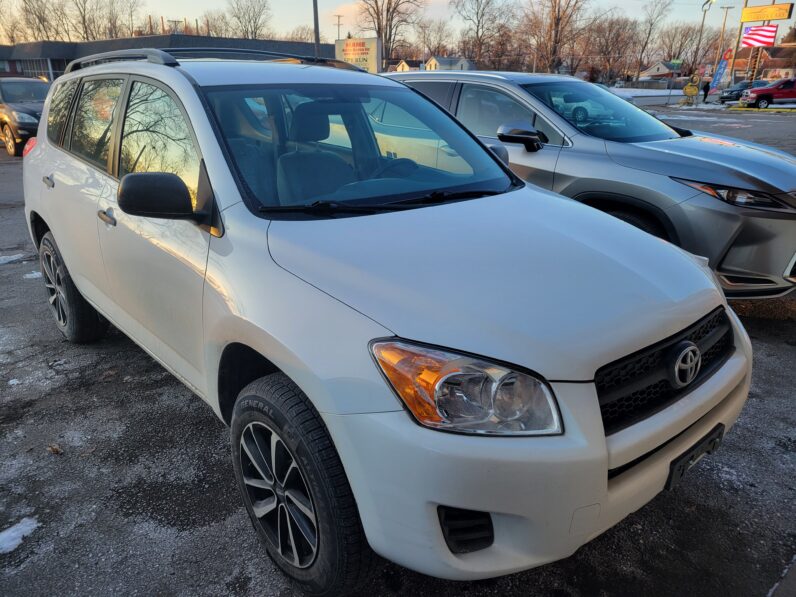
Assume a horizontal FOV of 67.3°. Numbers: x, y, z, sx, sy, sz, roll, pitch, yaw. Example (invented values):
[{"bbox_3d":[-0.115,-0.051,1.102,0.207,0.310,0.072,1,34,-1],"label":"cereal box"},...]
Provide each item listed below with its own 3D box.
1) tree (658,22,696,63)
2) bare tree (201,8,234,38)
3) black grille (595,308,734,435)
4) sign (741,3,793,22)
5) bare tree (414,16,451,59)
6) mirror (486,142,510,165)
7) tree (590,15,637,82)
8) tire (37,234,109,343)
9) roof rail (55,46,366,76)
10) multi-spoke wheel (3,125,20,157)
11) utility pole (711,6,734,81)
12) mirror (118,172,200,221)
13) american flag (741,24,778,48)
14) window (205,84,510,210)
[{"bbox_3d":[66.586,-57.644,142.438,9.053,14.768,9.053,9,22,22],"label":"tree"},{"bbox_3d":[-22.422,-31.172,75.916,4.300,10.220,4.300,0,20,0],"label":"bare tree"},{"bbox_3d":[0.806,0.181,1.705,0.790,0.170,0.130,-16,25,-39],"label":"black grille"},{"bbox_3d":[27.884,-21.522,45.117,0.450,0.955,3.401,-13,24,-31],"label":"sign"},{"bbox_3d":[6.432,-45.186,111.094,7.100,13.110,7.100,0,20,0],"label":"bare tree"},{"bbox_3d":[0.516,-0.730,3.180,0.240,0.180,0.150,-16,25,-39],"label":"mirror"},{"bbox_3d":[44.176,-50.077,122.565,9.430,14.038,9.430,7,21,17],"label":"tree"},{"bbox_3d":[-2.081,-0.076,3.817,0.225,0.715,0.715,-16,25,-39],"label":"tire"},{"bbox_3d":[-1.119,-1.367,3.486,1.120,0.130,1.750,-16,25,-39],"label":"roof rail"},{"bbox_3d":[-8.540,-3.528,13.260,0.700,0.700,0.230,13,24,32],"label":"multi-spoke wheel"},{"bbox_3d":[40.890,-31.392,76.196,1.900,10.401,0.350,0,20,0],"label":"utility pole"},{"bbox_3d":[-0.819,-0.349,2.030,0.230,0.160,0.125,-16,25,-39],"label":"mirror"},{"bbox_3d":[27.071,-19.521,44.557,0.220,1.407,2.430,-13,24,-31],"label":"american flag"},{"bbox_3d":[-0.124,-0.674,2.529,1.360,0.120,0.820,-16,58,-39],"label":"window"}]

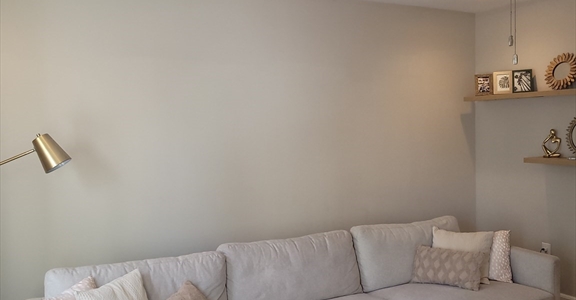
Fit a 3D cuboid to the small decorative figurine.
[{"bbox_3d":[1.993,-0.046,4.350,0.080,0.215,0.135,-3,3,-30],"label":"small decorative figurine"}]

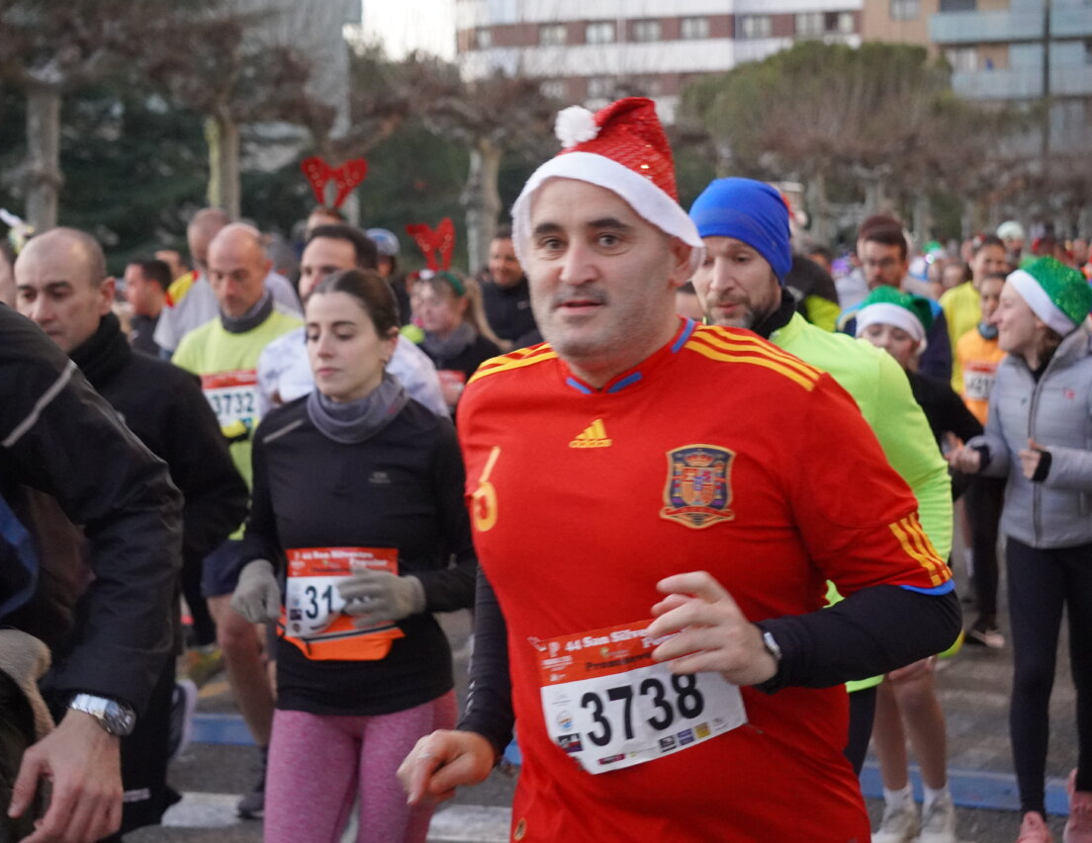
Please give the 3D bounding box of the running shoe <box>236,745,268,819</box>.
[{"bbox_3d":[-0.809,1.077,8.466,0.105,0.130,0.290,2,4,24],"label":"running shoe"}]

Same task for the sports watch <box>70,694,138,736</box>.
[{"bbox_3d":[-0.499,0.331,3.250,0.059,0.039,0.064,23,0,37],"label":"sports watch"}]

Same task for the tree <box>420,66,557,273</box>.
[{"bbox_3d":[-0.723,-2.525,36.016,1.900,4.000,1.900,1,4,14],"label":"tree"}]

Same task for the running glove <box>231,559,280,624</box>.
[{"bbox_3d":[-0.493,0.289,4.900,0.085,0.110,0.120,1,4,11],"label":"running glove"}]

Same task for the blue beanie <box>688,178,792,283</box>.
[{"bbox_3d":[0.337,-0.331,5.000,0.180,0.185,0.205,2,4,32],"label":"blue beanie"}]

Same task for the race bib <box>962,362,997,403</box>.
[{"bbox_3d":[1.788,-0.161,11.700,0.200,0.152,0.020,0,3,10],"label":"race bib"}]

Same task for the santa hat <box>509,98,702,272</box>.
[{"bbox_3d":[0.068,-0.267,3.260,0.205,0.190,0.235,1,-9,18],"label":"santa hat"}]

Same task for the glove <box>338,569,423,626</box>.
[{"bbox_3d":[-0.278,0.301,4.900,0.165,0.100,0.085,-1,4,-22],"label":"glove"}]

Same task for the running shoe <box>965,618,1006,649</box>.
[{"bbox_3d":[1.799,0.866,11.800,0.095,0.115,0.265,-2,4,-25],"label":"running shoe"}]

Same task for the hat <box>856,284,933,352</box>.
[{"bbox_3d":[0.974,-0.287,8.050,0.205,0.180,0.220,1,4,21],"label":"hat"}]

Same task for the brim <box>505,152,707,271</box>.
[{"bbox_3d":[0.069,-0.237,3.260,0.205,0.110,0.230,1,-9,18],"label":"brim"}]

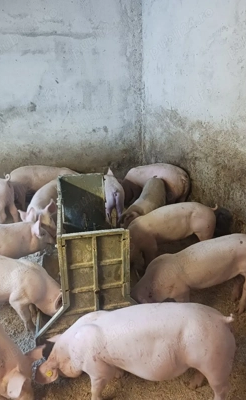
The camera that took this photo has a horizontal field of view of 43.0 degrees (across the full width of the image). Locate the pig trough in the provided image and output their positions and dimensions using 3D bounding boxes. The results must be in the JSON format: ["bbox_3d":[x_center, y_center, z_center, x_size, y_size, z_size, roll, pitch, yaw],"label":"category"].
[{"bbox_3d":[-0.273,0.338,2.533,0.840,0.765,1.247,-5,21,-9],"label":"pig trough"}]

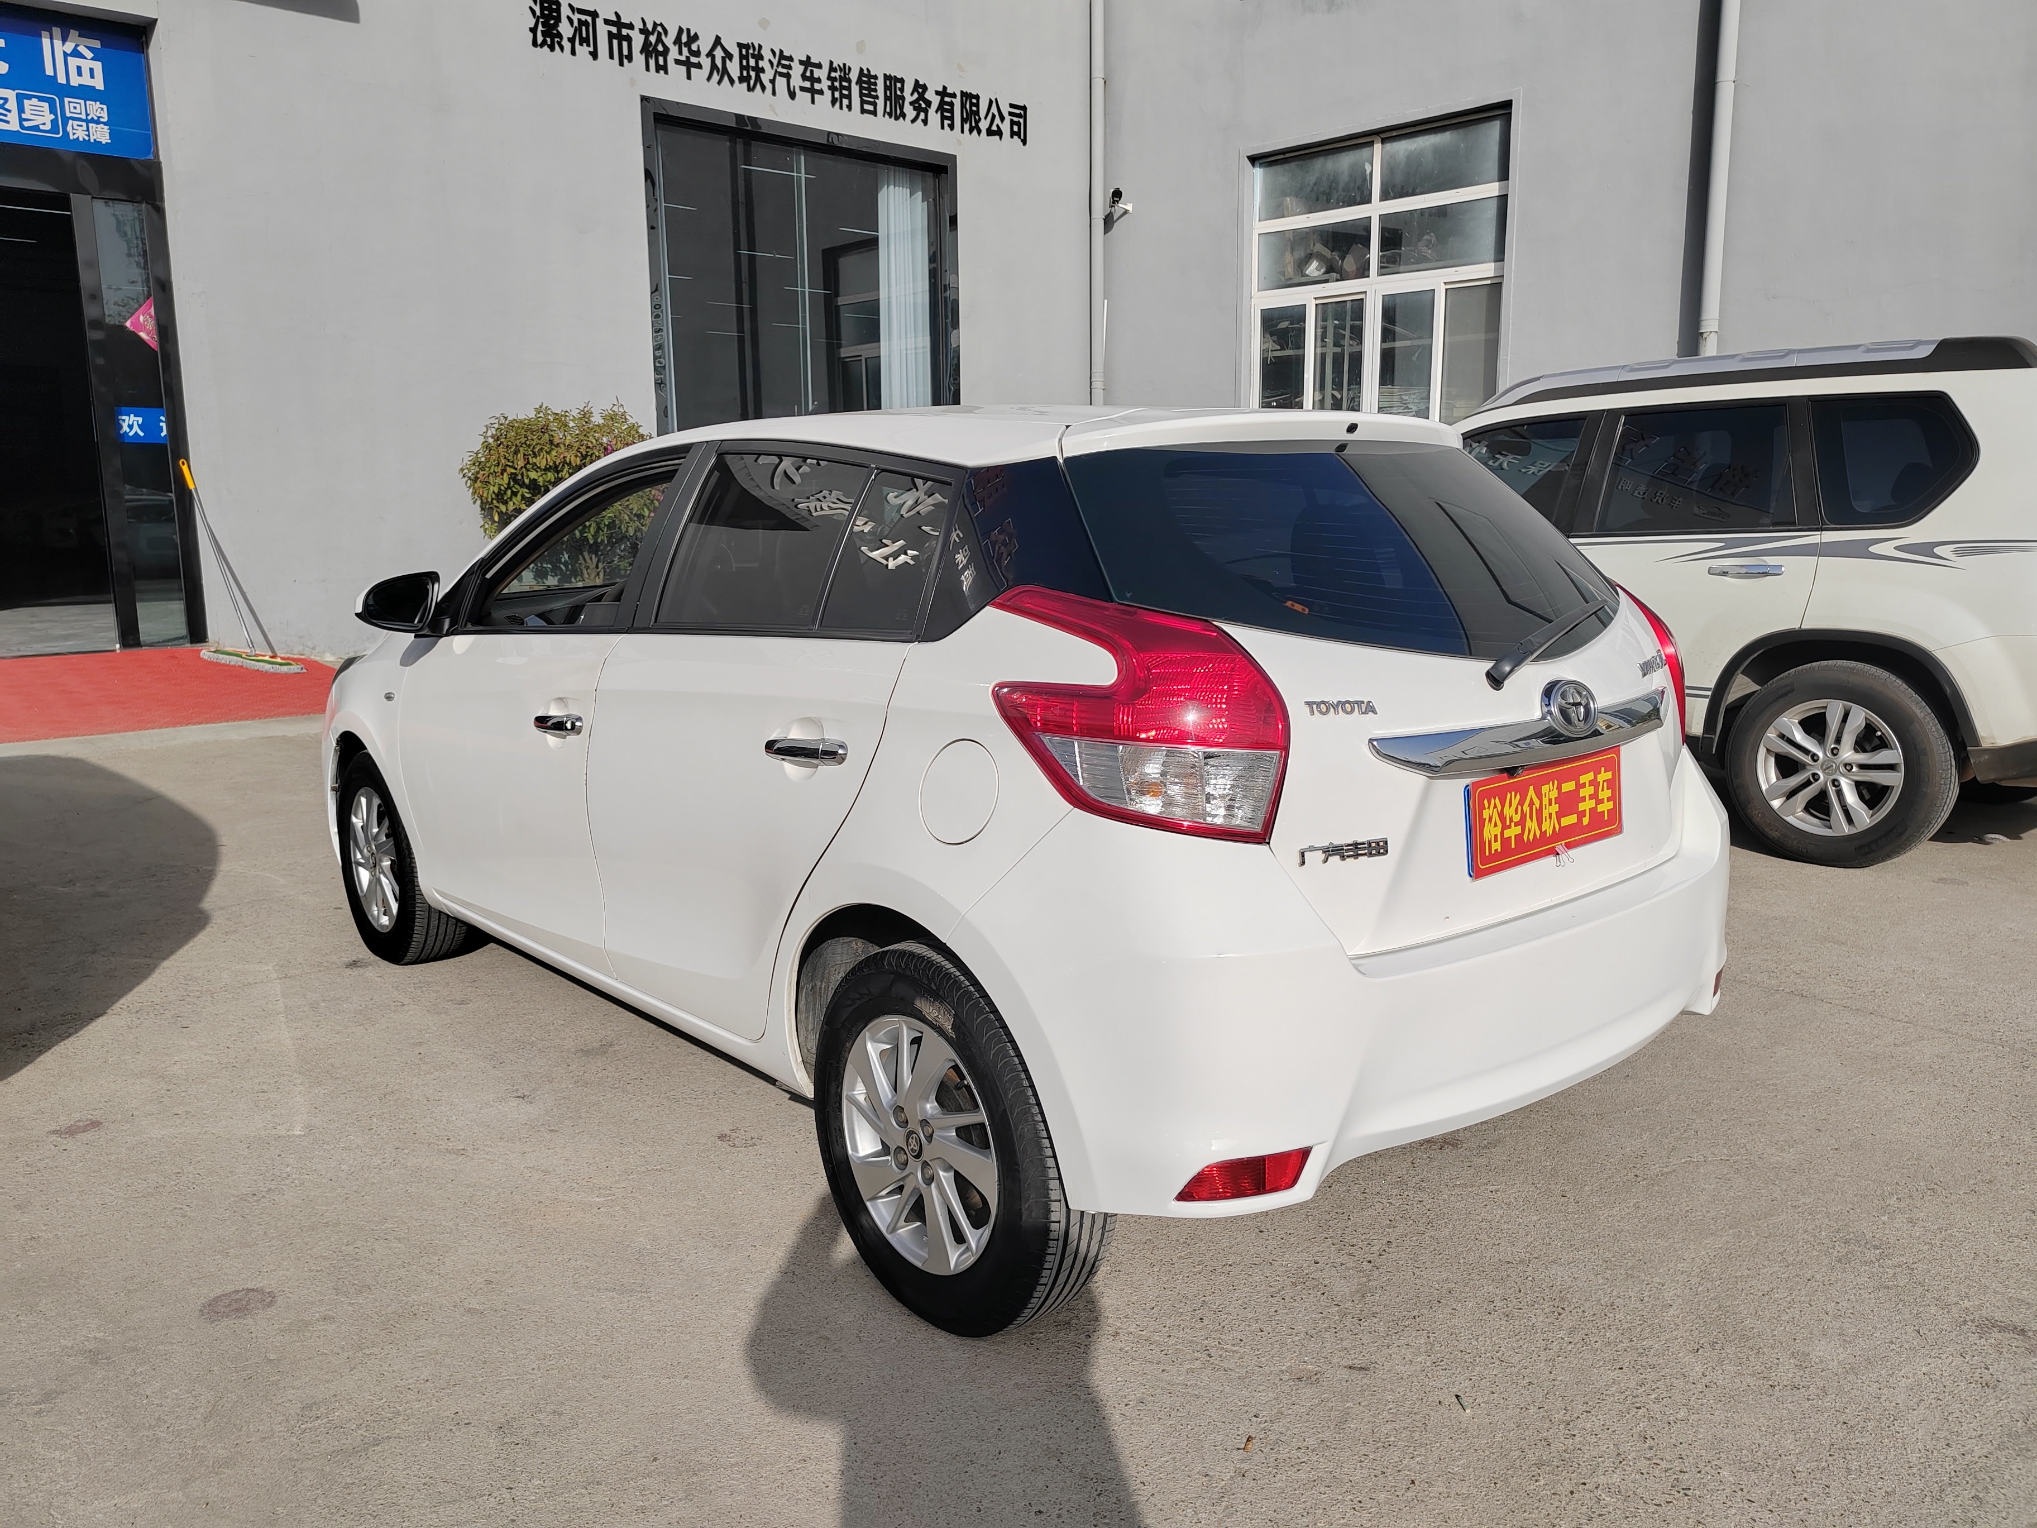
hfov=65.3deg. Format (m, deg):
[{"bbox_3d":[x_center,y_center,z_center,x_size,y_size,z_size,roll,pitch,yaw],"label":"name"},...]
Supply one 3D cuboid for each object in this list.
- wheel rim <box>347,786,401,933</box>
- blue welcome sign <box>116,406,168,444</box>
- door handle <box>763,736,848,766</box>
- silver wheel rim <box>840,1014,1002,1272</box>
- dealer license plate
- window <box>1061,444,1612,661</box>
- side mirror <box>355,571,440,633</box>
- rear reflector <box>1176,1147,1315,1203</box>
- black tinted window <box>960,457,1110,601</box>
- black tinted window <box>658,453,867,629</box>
[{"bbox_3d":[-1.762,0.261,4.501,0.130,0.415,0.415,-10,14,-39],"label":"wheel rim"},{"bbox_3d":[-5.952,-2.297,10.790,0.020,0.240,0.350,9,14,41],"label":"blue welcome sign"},{"bbox_3d":[-0.338,-0.023,2.554,0.048,0.046,0.230,-10,9,-39],"label":"door handle"},{"bbox_3d":[-0.109,0.595,2.559,0.145,0.415,0.415,-9,13,-39],"label":"silver wheel rim"},{"bbox_3d":[0.839,0.072,2.499,0.430,0.146,0.020,-9,9,-39],"label":"dealer license plate"},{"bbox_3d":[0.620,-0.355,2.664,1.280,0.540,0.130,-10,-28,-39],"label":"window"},{"bbox_3d":[-1.439,-0.377,3.667,0.190,0.142,0.130,-10,14,-39],"label":"side mirror"},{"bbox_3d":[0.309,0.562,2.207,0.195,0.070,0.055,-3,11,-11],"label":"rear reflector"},{"bbox_3d":[0.029,-0.361,2.411,0.400,0.245,0.060,7,-13,36],"label":"black tinted window"},{"bbox_3d":[-0.482,-0.405,2.937,0.050,0.355,0.590,15,-3,-41],"label":"black tinted window"}]

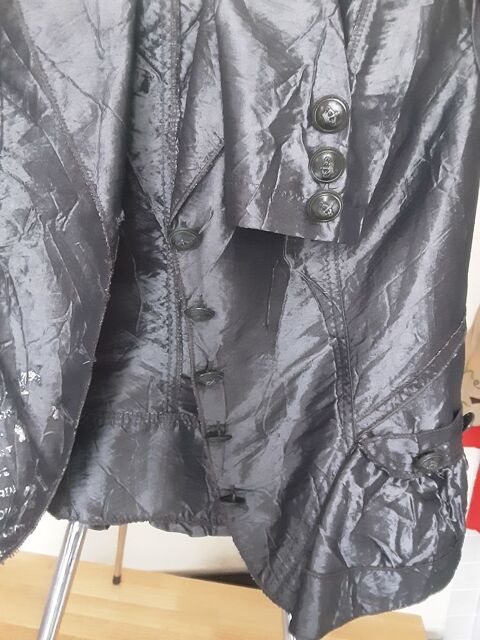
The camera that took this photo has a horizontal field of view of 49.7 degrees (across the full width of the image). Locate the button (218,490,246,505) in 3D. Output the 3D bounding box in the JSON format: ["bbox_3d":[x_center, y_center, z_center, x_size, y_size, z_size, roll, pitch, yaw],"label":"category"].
[{"bbox_3d":[-0.007,0.149,0.437,0.022,0.008,0.022,0,-4,0],"label":"button"}]

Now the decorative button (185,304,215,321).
[{"bbox_3d":[-0.030,-0.006,0.384,0.022,0.008,0.022,-1,-23,-2],"label":"decorative button"}]

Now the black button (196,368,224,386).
[{"bbox_3d":[-0.024,0.044,0.401,0.022,0.022,0.008,-1,57,-2],"label":"black button"}]

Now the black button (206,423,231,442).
[{"bbox_3d":[-0.017,0.090,0.417,0.022,0.008,0.022,0,-9,-1],"label":"black button"}]

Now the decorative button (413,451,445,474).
[{"bbox_3d":[0.150,0.113,0.410,0.022,0.022,0.008,1,33,2],"label":"decorative button"}]

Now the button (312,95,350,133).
[{"bbox_3d":[0.054,-0.124,0.312,0.022,0.022,0.008,3,27,7],"label":"button"}]

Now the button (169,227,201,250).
[{"bbox_3d":[-0.039,-0.058,0.366,0.022,0.022,0.008,-1,54,-4],"label":"button"}]

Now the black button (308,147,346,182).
[{"bbox_3d":[0.054,-0.096,0.321,0.022,0.022,0.008,3,25,8],"label":"black button"}]

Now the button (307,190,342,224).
[{"bbox_3d":[0.054,-0.072,0.330,0.022,0.022,0.008,0,36,1],"label":"button"}]

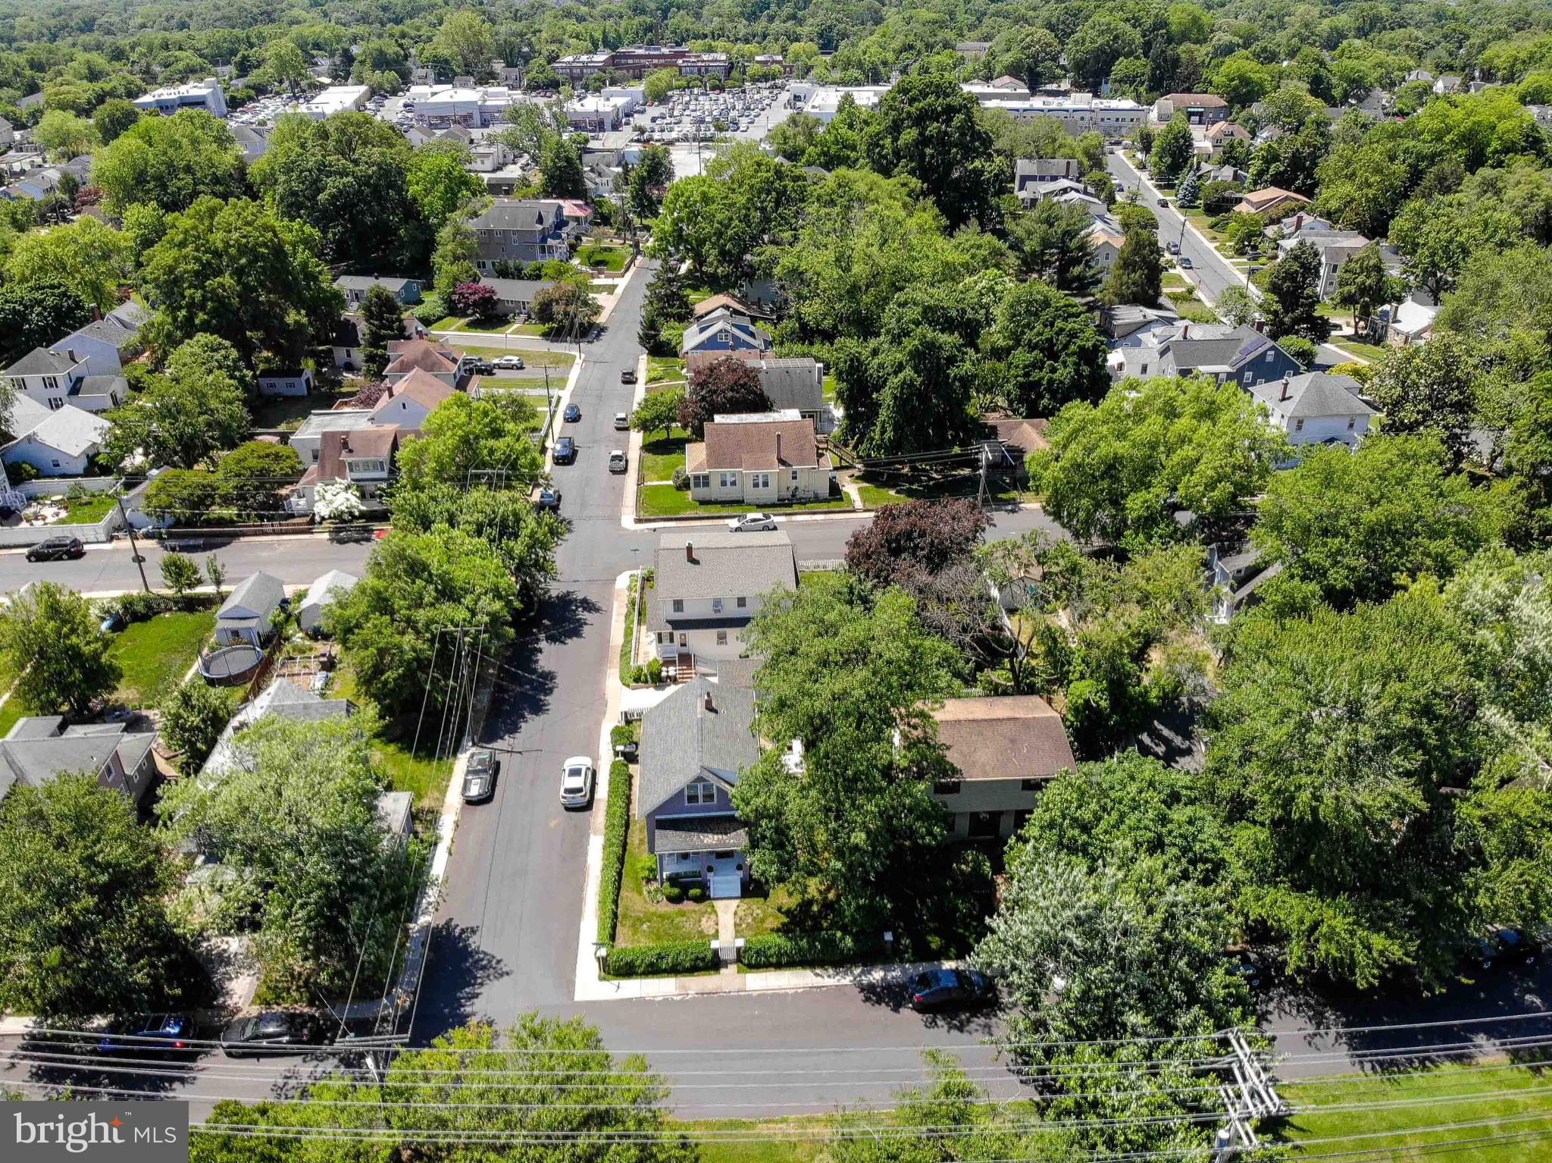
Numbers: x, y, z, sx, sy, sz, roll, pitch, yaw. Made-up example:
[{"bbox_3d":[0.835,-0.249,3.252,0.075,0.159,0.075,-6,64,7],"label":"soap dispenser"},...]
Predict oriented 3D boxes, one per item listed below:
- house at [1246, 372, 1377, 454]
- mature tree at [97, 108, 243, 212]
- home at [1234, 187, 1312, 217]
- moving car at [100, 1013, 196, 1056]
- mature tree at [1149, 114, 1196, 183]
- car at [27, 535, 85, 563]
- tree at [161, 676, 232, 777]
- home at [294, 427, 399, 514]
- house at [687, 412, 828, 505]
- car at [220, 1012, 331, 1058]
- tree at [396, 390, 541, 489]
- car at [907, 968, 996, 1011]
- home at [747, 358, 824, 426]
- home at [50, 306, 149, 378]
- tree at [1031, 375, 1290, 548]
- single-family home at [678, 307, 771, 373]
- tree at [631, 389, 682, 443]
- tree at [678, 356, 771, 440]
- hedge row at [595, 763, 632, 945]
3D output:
[{"bbox_3d":[57.286,-17.749,115.674,9.300,8.500,10.200,-2,29,-4],"label":"house"},{"bbox_3d":[-133.500,-92.125,237.304,32.000,21.000,28.000,0,29,0],"label":"mature tree"},{"bbox_3d":[105.000,-78.094,226.837,14.000,6.800,9.600,3,29,5],"label":"home"},{"bbox_3d":[-32.380,23.229,55.226,4.450,1.560,1.820,-2,29,-3],"label":"moving car"},{"bbox_3d":[107.374,-117.676,291.635,12.824,16.890,12.824,0,29,0],"label":"mature tree"},{"bbox_3d":[-70.339,-3.125,105.000,4.600,1.700,1.850,-3,29,-5],"label":"car"},{"bbox_3d":[-38.472,9.510,71.503,4.400,6.800,4.400,-2,29,-4],"label":"tree"},{"bbox_3d":[-43.072,-12.483,110.736,8.800,7.200,9.000,-2,29,-4],"label":"home"},{"bbox_3d":[-1.855,-13.156,109.067,14.150,6.900,10.500,-2,29,-4],"label":"house"},{"bbox_3d":[-25.045,22.464,53.703,4.800,1.480,1.850,-2,29,-4],"label":"car"},{"bbox_3d":[-32.971,-14.578,116.467,15.540,10.880,15.230,0,29,0],"label":"tree"},{"bbox_3d":[9.850,22.481,59.694,4.720,1.450,1.850,-2,29,-4],"label":"car"},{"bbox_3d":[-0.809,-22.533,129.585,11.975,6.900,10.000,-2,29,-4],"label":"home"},{"bbox_3d":[-86.614,-30.551,140.524,8.900,7.900,14.500,-2,29,-4],"label":"home"},{"bbox_3d":[36.626,-11.106,104.294,23.530,16.390,23.060,0,29,0],"label":"tree"},{"bbox_3d":[-6.700,-32.619,145.140,11.500,7.200,9.400,-2,29,-3],"label":"single-family home"},{"bbox_3d":[-14.652,-20.528,132.315,6.220,6.210,6.090,0,29,0],"label":"tree"},{"bbox_3d":[-6.173,-22.120,130.976,11.320,10.290,11.090,0,29,0],"label":"tree"},{"bbox_3d":[-9.850,15.908,65.158,1.250,1.400,14.300,-2,29,-3],"label":"hedge row"}]

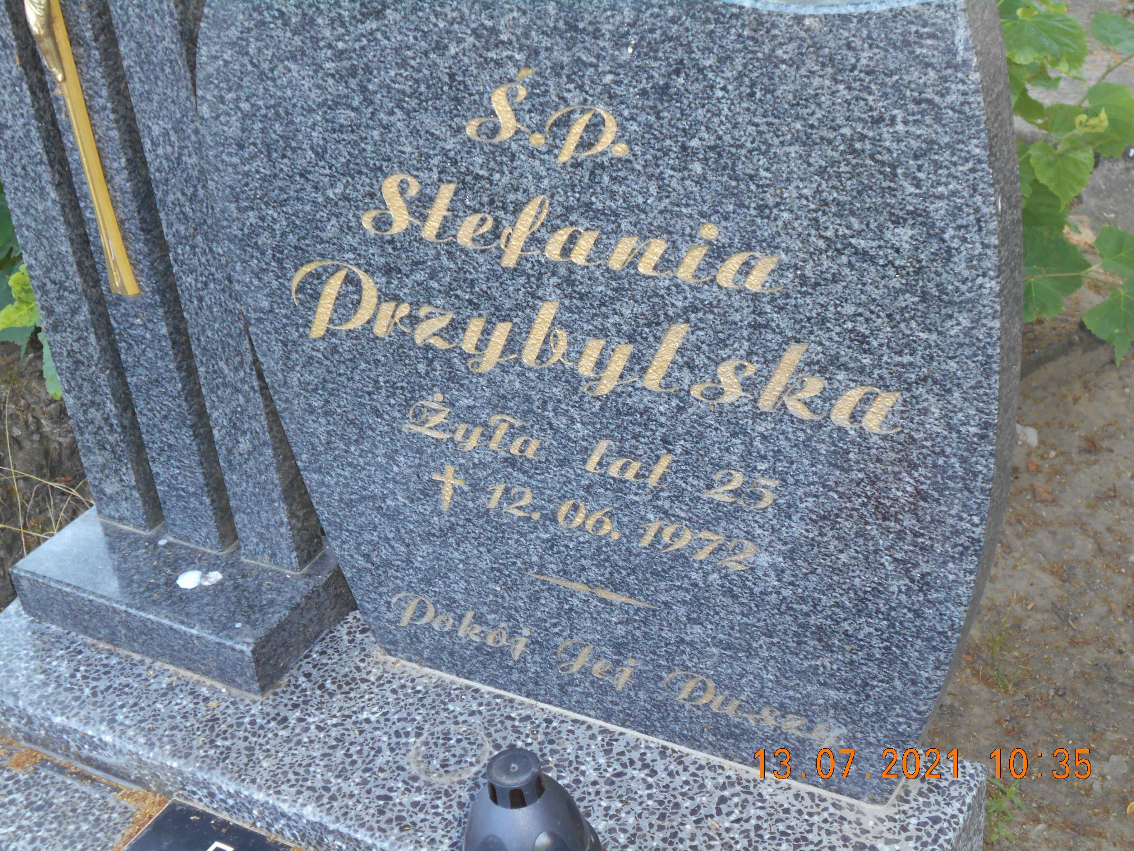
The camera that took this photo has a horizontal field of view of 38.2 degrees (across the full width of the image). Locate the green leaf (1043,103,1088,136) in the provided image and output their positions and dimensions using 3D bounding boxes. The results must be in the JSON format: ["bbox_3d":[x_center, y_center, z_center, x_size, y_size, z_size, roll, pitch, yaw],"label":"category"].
[{"bbox_3d":[0.456,-0.280,1.500,0.046,0.022,0.040,3,31,16],"label":"green leaf"}]

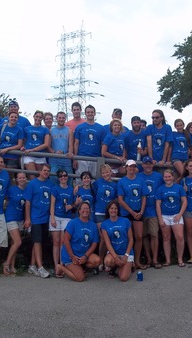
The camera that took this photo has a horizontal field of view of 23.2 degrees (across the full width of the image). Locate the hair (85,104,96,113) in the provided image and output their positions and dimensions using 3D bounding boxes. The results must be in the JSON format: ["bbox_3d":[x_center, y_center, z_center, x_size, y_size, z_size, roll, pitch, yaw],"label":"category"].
[{"bbox_3d":[-0.099,-1.075,8.400,0.170,0.150,0.200,1,-1,-1],"label":"hair"}]

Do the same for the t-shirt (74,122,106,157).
[{"bbox_3d":[-0.112,-0.510,8.100,0.530,0.640,0.280,1,-1,-1],"label":"t-shirt"}]

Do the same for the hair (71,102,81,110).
[{"bbox_3d":[-0.351,-1.130,8.550,0.175,0.160,0.195,1,0,-2],"label":"hair"}]

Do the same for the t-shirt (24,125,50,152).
[{"bbox_3d":[-1.040,-0.485,8.250,0.440,0.550,0.270,1,-1,-6],"label":"t-shirt"}]

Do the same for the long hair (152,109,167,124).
[{"bbox_3d":[1.128,-0.907,8.250,0.210,0.270,0.230,0,-1,37],"label":"long hair"}]

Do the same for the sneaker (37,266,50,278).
[{"bbox_3d":[-0.792,1.569,7.100,0.110,0.120,0.290,1,-1,-27],"label":"sneaker"}]

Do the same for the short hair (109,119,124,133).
[{"bbox_3d":[0.361,-0.761,8.250,0.230,0.250,0.230,1,-1,-2],"label":"short hair"}]

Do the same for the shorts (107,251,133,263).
[{"bbox_3d":[0.345,1.240,6.600,0.370,0.230,0.340,1,-1,-2],"label":"shorts"}]

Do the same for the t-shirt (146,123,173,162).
[{"bbox_3d":[1.112,-0.447,8.200,0.490,0.670,0.300,1,0,9],"label":"t-shirt"}]

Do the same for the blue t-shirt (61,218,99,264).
[{"bbox_3d":[-0.222,1.061,6.850,0.510,0.640,0.360,1,0,-21],"label":"blue t-shirt"}]

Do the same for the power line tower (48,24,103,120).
[{"bbox_3d":[-6.568,-23.868,150.000,18.000,46.000,8.000,0,-1,40],"label":"power line tower"}]

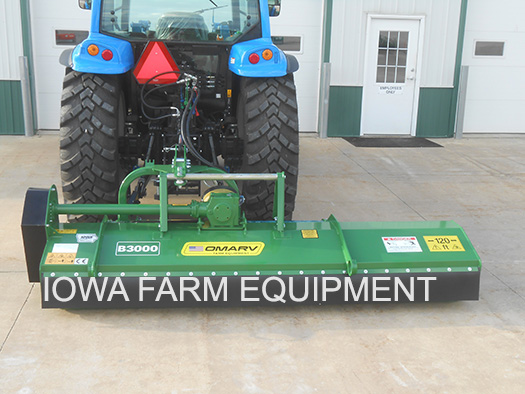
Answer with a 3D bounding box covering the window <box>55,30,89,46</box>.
[{"bbox_3d":[-3.159,-2.660,11.177,0.575,0.255,0.050,0,15,-7],"label":"window"}]

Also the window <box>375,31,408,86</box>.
[{"bbox_3d":[2.310,-2.467,11.827,0.545,0.910,0.050,0,15,-7],"label":"window"}]

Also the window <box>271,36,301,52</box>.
[{"bbox_3d":[0.393,-2.655,11.601,0.555,0.255,0.050,0,15,-7],"label":"window"}]

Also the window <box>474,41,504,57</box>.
[{"bbox_3d":[4.106,-2.669,12.039,0.540,0.255,0.050,0,15,-7],"label":"window"}]

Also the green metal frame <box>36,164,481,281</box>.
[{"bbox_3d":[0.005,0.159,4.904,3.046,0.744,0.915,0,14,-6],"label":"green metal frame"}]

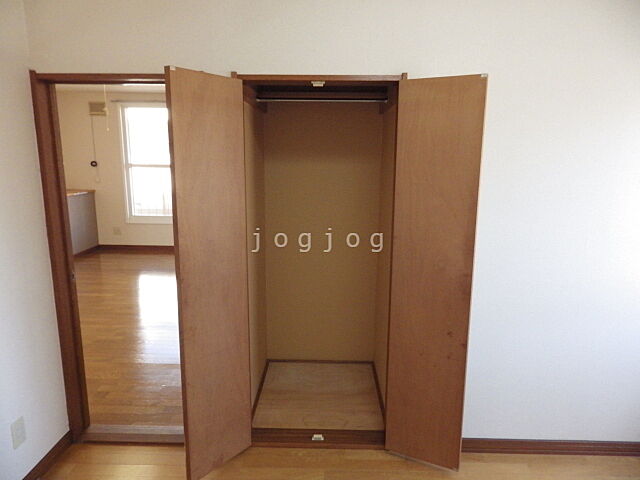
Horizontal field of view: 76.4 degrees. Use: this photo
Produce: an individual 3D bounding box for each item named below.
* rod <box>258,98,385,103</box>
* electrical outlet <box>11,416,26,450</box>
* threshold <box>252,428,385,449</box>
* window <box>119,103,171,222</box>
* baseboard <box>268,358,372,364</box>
[{"bbox_3d":[0.014,-0.769,2.250,0.726,0.025,0.025,1,11,1],"label":"rod"},{"bbox_3d":[-1.305,0.838,1.768,0.009,0.116,0.071,1,11,1],"label":"electrical outlet"},{"bbox_3d":[-0.009,1.056,2.160,0.695,0.035,0.112,1,11,1],"label":"threshold"},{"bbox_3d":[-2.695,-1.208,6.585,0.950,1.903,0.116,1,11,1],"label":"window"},{"bbox_3d":[0.001,0.883,2.946,0.768,0.022,0.015,1,11,1],"label":"baseboard"}]

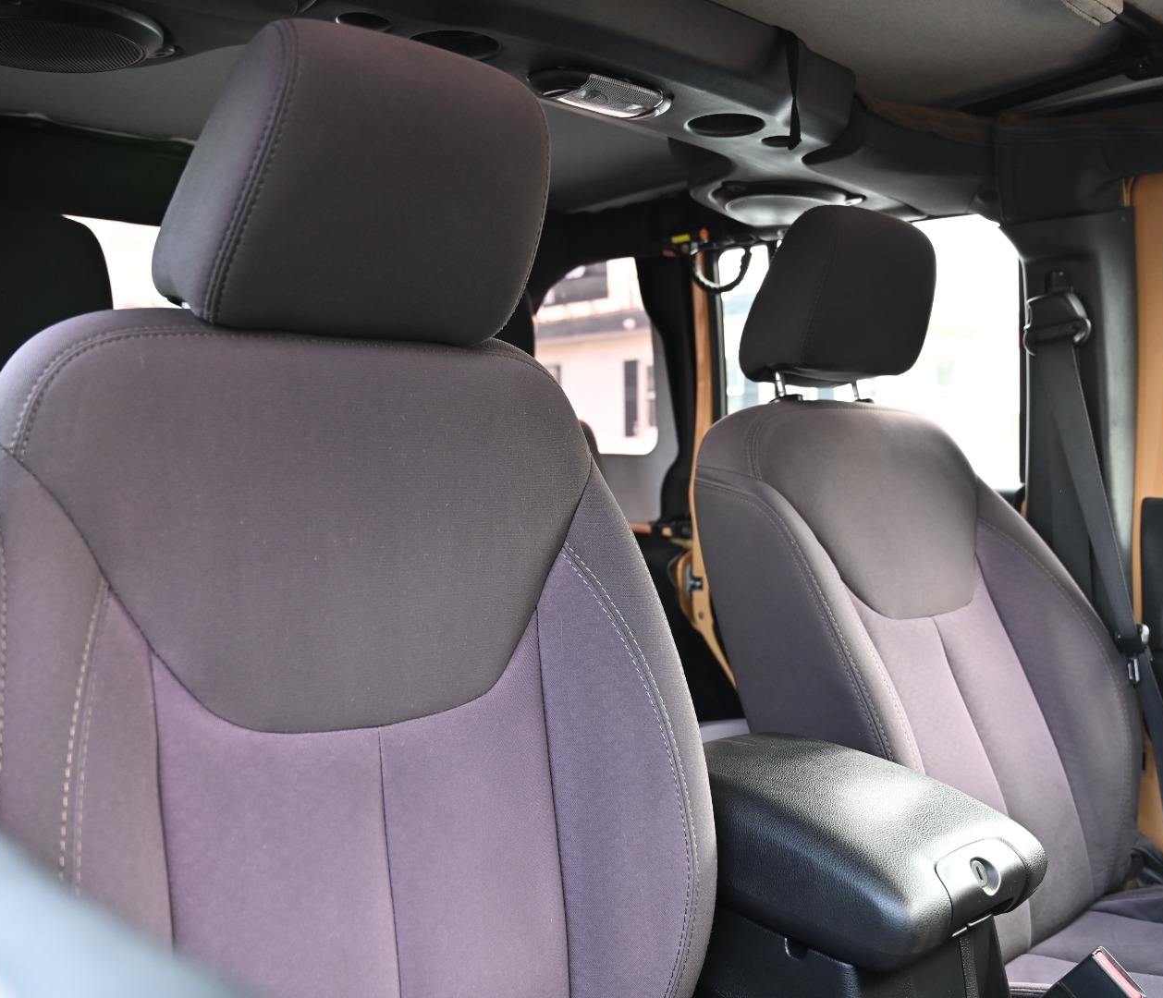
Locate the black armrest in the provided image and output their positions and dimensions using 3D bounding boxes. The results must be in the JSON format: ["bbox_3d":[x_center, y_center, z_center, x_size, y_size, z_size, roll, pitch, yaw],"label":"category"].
[{"bbox_3d":[0.198,0.261,0.885,0.215,0.095,0.285,0,4,-38],"label":"black armrest"}]

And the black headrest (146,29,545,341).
[{"bbox_3d":[-0.156,-0.216,0.783,0.255,0.200,0.130,0,21,-38],"label":"black headrest"}]

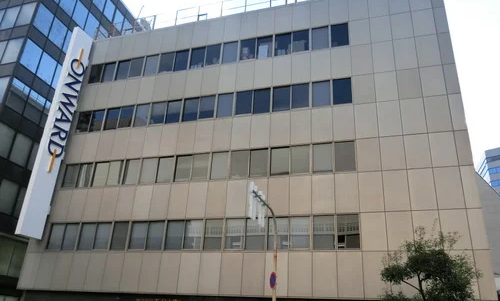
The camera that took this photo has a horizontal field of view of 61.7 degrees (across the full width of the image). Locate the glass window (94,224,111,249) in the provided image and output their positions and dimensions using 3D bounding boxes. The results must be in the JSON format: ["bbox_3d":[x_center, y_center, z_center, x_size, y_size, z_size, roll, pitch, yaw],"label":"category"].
[{"bbox_3d":[-7.758,4.523,22.032,0.950,1.470,0.100,-5,-25,18],"label":"glass window"}]

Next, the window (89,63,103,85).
[{"bbox_3d":[-9.706,-4.729,26.233,0.879,1.417,0.100,-5,-25,18],"label":"window"}]

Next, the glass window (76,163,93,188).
[{"bbox_3d":[-9.220,1.401,23.374,0.881,1.423,0.100,-5,-26,18],"label":"glass window"}]

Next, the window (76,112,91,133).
[{"bbox_3d":[-9.834,-1.653,24.890,0.935,1.445,0.090,-5,-25,18],"label":"window"}]

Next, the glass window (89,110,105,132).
[{"bbox_3d":[-9.378,-1.833,25.592,0.950,1.470,0.100,-5,-25,18],"label":"glass window"}]

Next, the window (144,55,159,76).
[{"bbox_3d":[-6.284,-5.449,26.898,1.012,1.573,0.100,-5,-24,17],"label":"window"}]

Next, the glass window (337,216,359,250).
[{"bbox_3d":[4.138,3.431,17.651,0.969,1.462,0.090,-5,-25,18],"label":"glass window"}]

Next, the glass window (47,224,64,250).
[{"bbox_3d":[-10.314,4.632,22.408,0.927,1.442,0.100,-5,-25,18],"label":"glass window"}]

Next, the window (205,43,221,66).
[{"bbox_3d":[-2.098,-5.469,24.242,0.927,1.442,0.100,-5,-25,18],"label":"window"}]

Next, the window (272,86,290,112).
[{"bbox_3d":[1.606,-2.623,21.276,0.935,1.445,0.090,-5,-25,18],"label":"window"}]

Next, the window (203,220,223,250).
[{"bbox_3d":[-1.800,4.032,20.107,0.950,1.470,0.100,-5,-25,18],"label":"window"}]

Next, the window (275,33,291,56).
[{"bbox_3d":[1.820,-5.937,23.461,0.950,1.470,0.100,-5,-25,18],"label":"window"}]

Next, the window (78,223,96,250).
[{"bbox_3d":[-8.995,4.809,23.269,1.012,1.573,0.100,-5,-24,17],"label":"window"}]

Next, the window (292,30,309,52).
[{"bbox_3d":[2.743,-5.917,22.582,0.898,1.416,0.100,-5,-26,18],"label":"window"}]

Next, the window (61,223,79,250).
[{"bbox_3d":[-9.426,4.564,22.124,0.927,1.442,0.100,-5,-25,18],"label":"window"}]

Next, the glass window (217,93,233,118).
[{"bbox_3d":[-1.303,-2.353,22.099,0.879,1.431,0.100,-5,-25,18],"label":"glass window"}]

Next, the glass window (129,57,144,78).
[{"bbox_3d":[-6.862,-4.970,25.332,0.952,1.411,0.090,-5,-25,18],"label":"glass window"}]

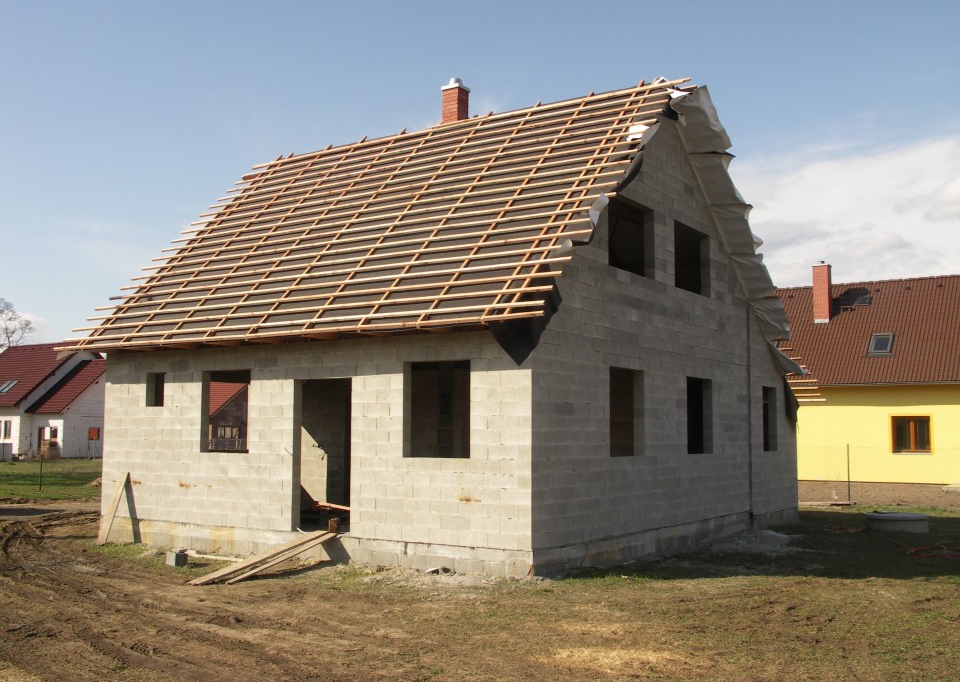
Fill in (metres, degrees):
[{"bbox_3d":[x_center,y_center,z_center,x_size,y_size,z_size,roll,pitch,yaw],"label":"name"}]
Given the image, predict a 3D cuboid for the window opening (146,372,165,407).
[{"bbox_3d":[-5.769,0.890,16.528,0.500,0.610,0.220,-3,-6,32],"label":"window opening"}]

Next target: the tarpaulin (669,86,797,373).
[{"bbox_3d":[5.267,-1.907,18.342,0.800,4.800,6.000,-3,-6,35],"label":"tarpaulin"}]

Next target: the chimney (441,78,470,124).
[{"bbox_3d":[-0.501,-4.913,19.158,0.470,1.150,0.450,-3,-6,34],"label":"chimney"}]

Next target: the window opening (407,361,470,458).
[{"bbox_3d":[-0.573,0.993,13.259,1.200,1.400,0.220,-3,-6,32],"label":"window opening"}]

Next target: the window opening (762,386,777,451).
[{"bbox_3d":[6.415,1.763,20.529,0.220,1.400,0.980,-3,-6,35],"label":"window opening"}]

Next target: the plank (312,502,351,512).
[{"bbox_3d":[-2.834,3.167,17.534,0.150,0.050,2.100,3,-6,-27],"label":"plank"}]

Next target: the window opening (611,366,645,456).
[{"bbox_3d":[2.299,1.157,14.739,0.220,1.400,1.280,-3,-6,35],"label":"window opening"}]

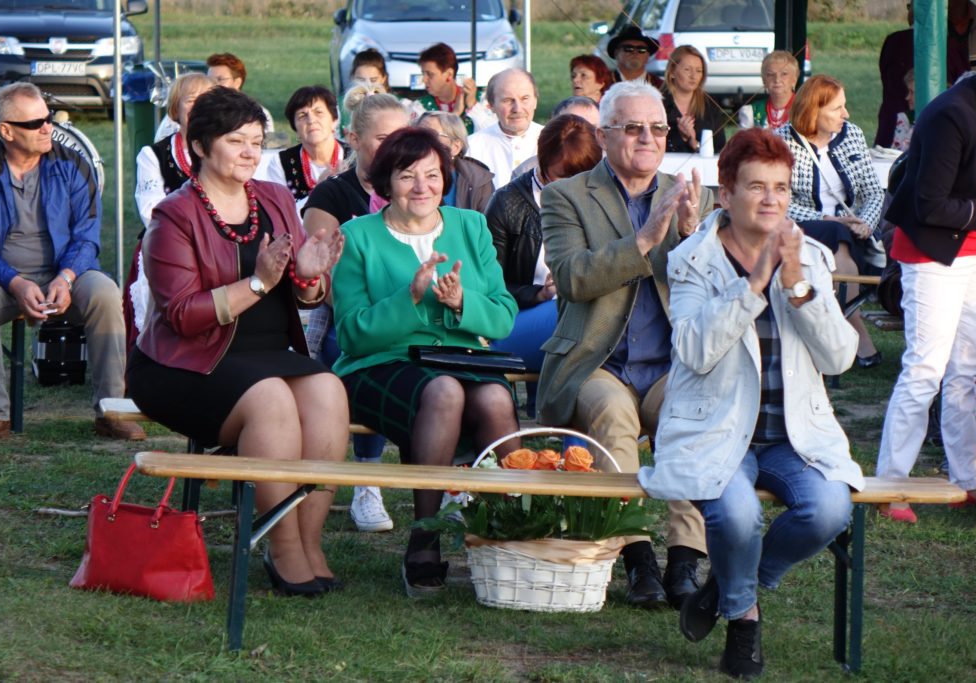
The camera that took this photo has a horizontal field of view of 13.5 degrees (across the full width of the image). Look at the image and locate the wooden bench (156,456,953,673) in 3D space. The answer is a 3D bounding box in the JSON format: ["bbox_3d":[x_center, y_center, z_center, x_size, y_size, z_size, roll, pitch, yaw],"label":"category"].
[{"bbox_3d":[0.160,0.572,10.570,2.130,0.470,0.250,2,6,-8],"label":"wooden bench"}]

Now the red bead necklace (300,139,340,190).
[{"bbox_3d":[-0.680,-0.719,16.750,0.165,0.210,0.150,-1,6,-5],"label":"red bead necklace"}]

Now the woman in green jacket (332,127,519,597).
[{"bbox_3d":[-0.165,0.050,11.100,0.500,1.250,0.720,-2,6,-13],"label":"woman in green jacket"}]

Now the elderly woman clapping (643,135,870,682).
[{"bbox_3d":[0.670,0.150,10.500,0.540,1.360,0.680,-3,6,-21],"label":"elderly woman clapping"}]

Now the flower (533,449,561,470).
[{"bbox_3d":[0.158,0.324,11.150,0.080,0.068,0.080,-1,6,-6],"label":"flower"}]

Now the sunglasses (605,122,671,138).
[{"bbox_3d":[0.408,-0.580,11.330,0.142,0.045,0.140,-3,7,-28],"label":"sunglasses"}]

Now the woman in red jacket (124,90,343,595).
[{"bbox_3d":[-0.675,0.000,11.150,0.500,1.340,0.700,-4,7,-31],"label":"woman in red jacket"}]

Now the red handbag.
[{"bbox_3d":[-0.925,0.492,11.080,0.375,0.385,0.180,1,6,9],"label":"red handbag"}]

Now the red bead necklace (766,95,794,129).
[{"bbox_3d":[1.549,-1.216,21.800,0.155,0.190,0.140,0,6,2],"label":"red bead necklace"}]

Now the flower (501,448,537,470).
[{"bbox_3d":[0.082,0.322,11.150,0.090,0.070,0.085,-1,6,-6],"label":"flower"}]

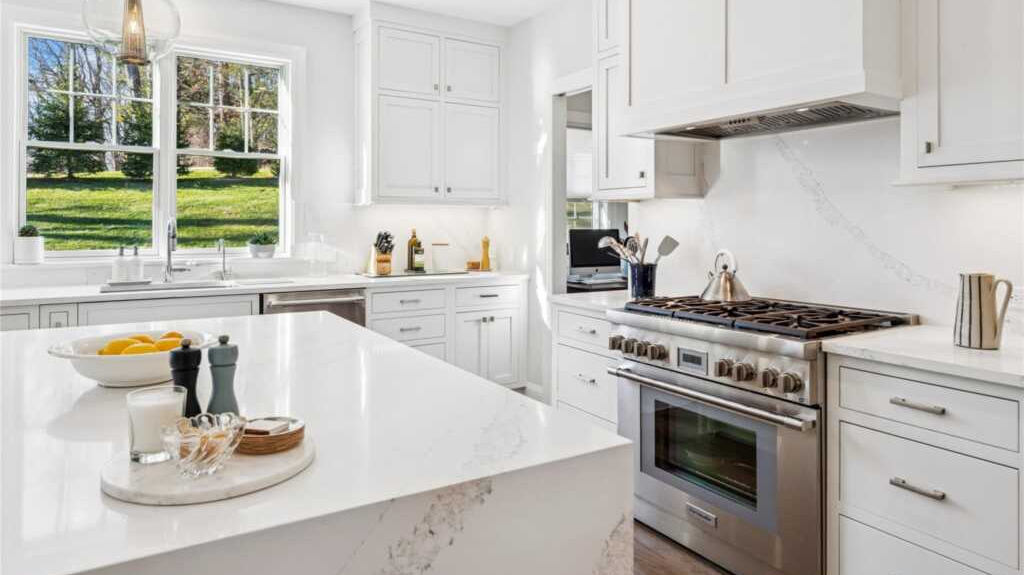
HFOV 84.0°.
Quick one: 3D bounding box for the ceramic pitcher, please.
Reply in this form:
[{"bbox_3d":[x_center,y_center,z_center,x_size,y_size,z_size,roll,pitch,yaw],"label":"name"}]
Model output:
[{"bbox_3d":[1.448,0.071,1.745,0.115,0.220,0.150,-3,5,-41],"label":"ceramic pitcher"}]

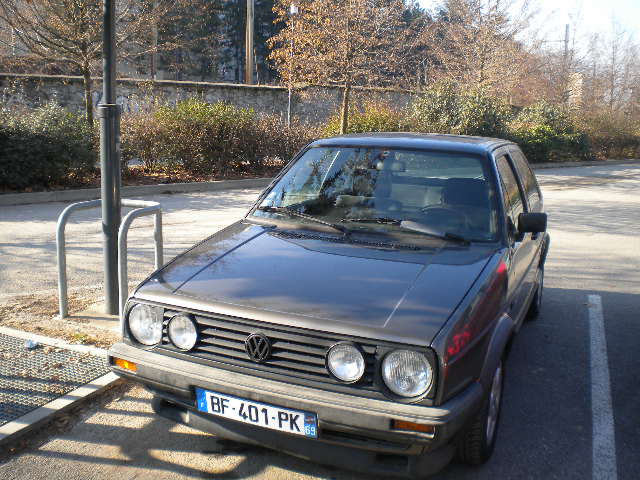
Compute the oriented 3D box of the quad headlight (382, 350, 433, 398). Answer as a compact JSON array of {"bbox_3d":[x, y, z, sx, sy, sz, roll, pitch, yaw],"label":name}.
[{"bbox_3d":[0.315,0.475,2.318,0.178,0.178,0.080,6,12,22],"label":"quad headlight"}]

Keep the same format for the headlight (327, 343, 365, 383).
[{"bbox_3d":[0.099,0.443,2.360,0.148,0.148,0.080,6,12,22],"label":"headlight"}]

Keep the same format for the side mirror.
[{"bbox_3d":[1.142,-0.091,3.472,0.160,0.110,0.085,6,12,22],"label":"side mirror"}]

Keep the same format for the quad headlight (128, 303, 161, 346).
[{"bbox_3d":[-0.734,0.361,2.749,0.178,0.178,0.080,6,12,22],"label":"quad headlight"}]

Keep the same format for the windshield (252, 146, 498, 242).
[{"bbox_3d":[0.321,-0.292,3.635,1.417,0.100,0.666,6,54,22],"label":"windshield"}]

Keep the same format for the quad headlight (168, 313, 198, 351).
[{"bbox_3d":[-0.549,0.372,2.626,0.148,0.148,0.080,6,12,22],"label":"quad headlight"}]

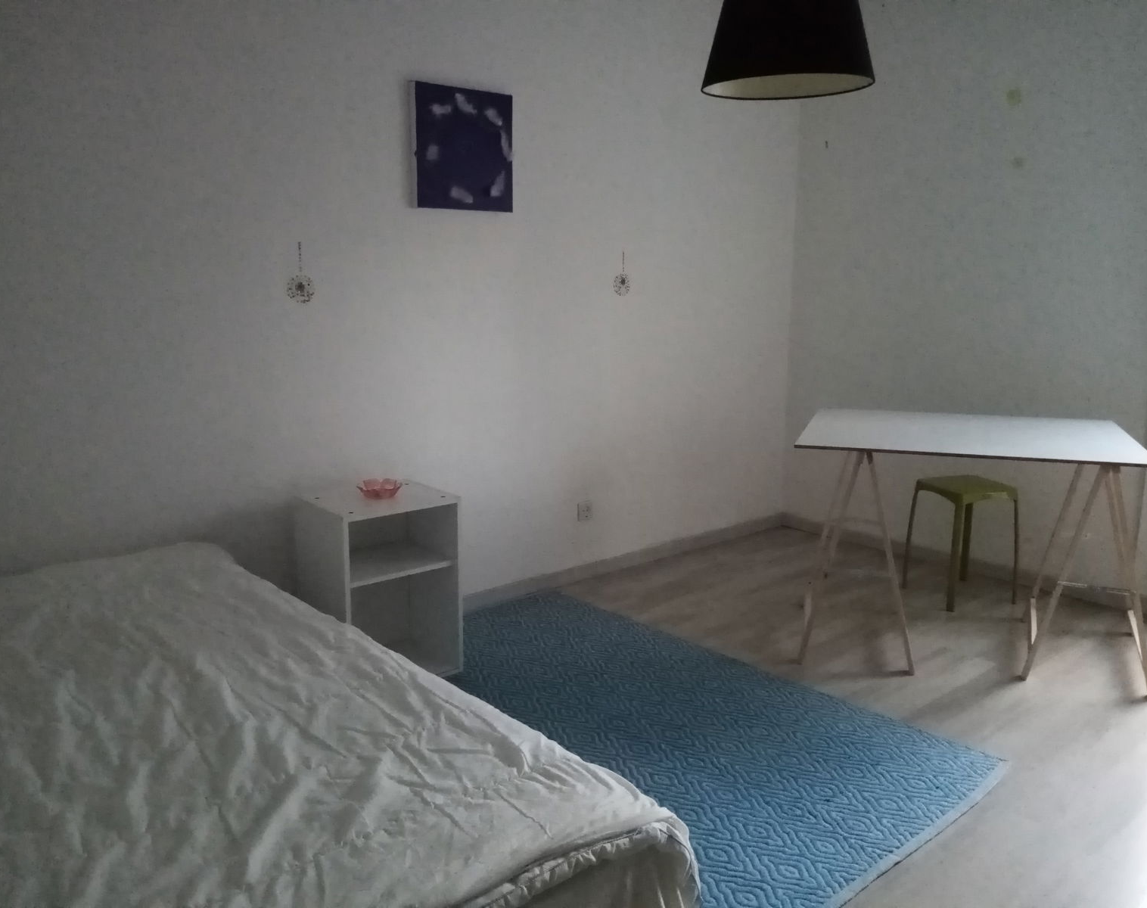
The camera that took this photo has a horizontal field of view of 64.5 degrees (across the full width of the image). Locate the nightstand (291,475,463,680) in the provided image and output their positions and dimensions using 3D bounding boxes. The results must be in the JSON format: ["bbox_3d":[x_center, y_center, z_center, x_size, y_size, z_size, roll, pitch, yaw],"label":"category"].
[{"bbox_3d":[-0.618,0.423,2.920,0.393,0.582,0.341,-9,14,-40],"label":"nightstand"}]

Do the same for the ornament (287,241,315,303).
[{"bbox_3d":[-0.858,-0.568,2.851,0.091,0.192,0.015,-9,14,-40],"label":"ornament"}]

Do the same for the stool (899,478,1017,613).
[{"bbox_3d":[1.562,0.348,3.652,0.315,0.460,0.315,-4,11,-18],"label":"stool"}]

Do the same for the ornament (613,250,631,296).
[{"bbox_3d":[0.200,-0.741,3.736,0.098,0.184,0.015,-9,14,-40],"label":"ornament"}]

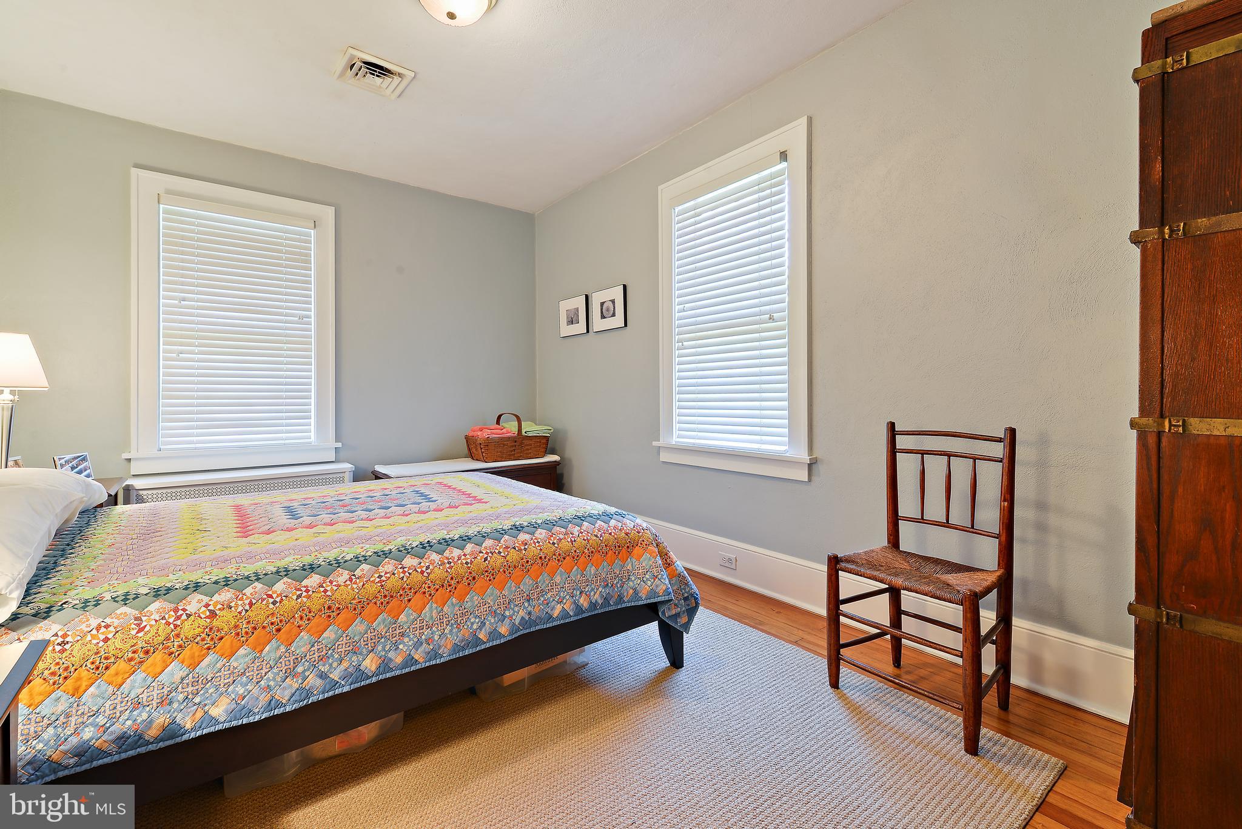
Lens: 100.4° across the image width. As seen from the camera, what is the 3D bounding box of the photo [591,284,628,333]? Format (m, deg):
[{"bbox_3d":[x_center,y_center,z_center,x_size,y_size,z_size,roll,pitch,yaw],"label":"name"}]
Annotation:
[{"bbox_3d":[-0.074,-0.691,3.426,0.032,0.268,0.335,-2,2,-38],"label":"photo"}]

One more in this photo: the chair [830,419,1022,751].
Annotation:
[{"bbox_3d":[0.940,0.469,1.633,0.370,0.865,0.445,-2,2,-38],"label":"chair"}]

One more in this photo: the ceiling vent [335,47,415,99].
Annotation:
[{"bbox_3d":[-1.121,-1.541,2.357,0.275,0.025,0.270,-2,2,-38],"label":"ceiling vent"}]

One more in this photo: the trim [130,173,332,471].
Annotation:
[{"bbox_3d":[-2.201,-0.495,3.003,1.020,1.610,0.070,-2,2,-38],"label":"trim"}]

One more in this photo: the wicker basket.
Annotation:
[{"bbox_3d":[-0.824,0.156,3.740,0.530,0.325,0.305,-2,2,-38],"label":"wicker basket"}]

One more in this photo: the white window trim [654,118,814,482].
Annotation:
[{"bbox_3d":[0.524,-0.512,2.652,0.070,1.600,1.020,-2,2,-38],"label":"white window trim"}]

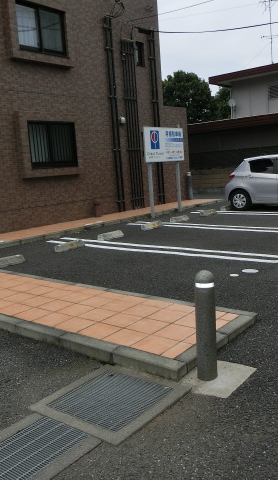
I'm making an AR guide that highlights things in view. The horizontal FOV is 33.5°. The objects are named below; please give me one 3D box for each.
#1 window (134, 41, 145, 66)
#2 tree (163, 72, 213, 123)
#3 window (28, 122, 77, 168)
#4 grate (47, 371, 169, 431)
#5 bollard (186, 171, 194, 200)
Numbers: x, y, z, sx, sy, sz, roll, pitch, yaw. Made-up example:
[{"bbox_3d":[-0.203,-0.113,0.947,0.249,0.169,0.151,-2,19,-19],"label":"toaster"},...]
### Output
[{"bbox_3d":[0.061,-5.537,13.807,0.100,0.700,0.400,5,13,40],"label":"window"},{"bbox_3d":[3.132,-7.431,30.308,4.000,7.180,4.000,5,13,40],"label":"tree"},{"bbox_3d":[-2.106,-2.366,11.504,0.120,1.120,1.480,5,13,40],"label":"window"},{"bbox_3d":[-0.175,1.065,3.071,0.580,0.050,0.610,5,13,40],"label":"grate"},{"bbox_3d":[1.802,-1.867,16.059,0.165,0.950,0.165,5,13,40],"label":"bollard"}]

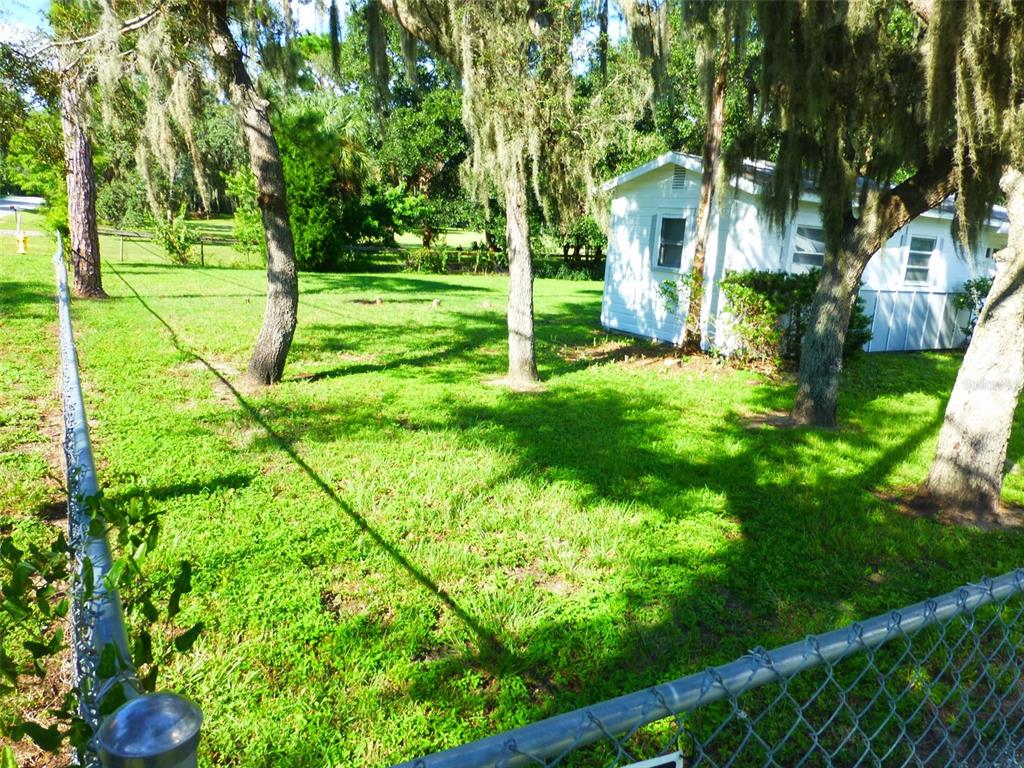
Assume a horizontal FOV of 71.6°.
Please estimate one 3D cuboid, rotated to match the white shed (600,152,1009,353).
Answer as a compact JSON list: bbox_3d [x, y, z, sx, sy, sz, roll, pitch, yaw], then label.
[{"bbox_3d":[6.715,-2.747,15.559,9.126,3.478,4.255,-3,14,-29],"label":"white shed"}]

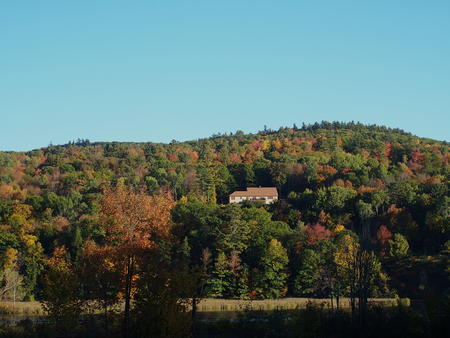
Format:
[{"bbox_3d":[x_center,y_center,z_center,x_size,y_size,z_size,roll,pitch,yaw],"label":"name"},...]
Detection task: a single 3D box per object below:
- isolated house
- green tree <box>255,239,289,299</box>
[{"bbox_3d":[12.180,11.340,415.000,20.200,7.300,10.000,0,-4,0],"label":"isolated house"},{"bbox_3d":[14.020,30.000,298.000,10.000,18.200,10.000,0,-4,0],"label":"green tree"}]

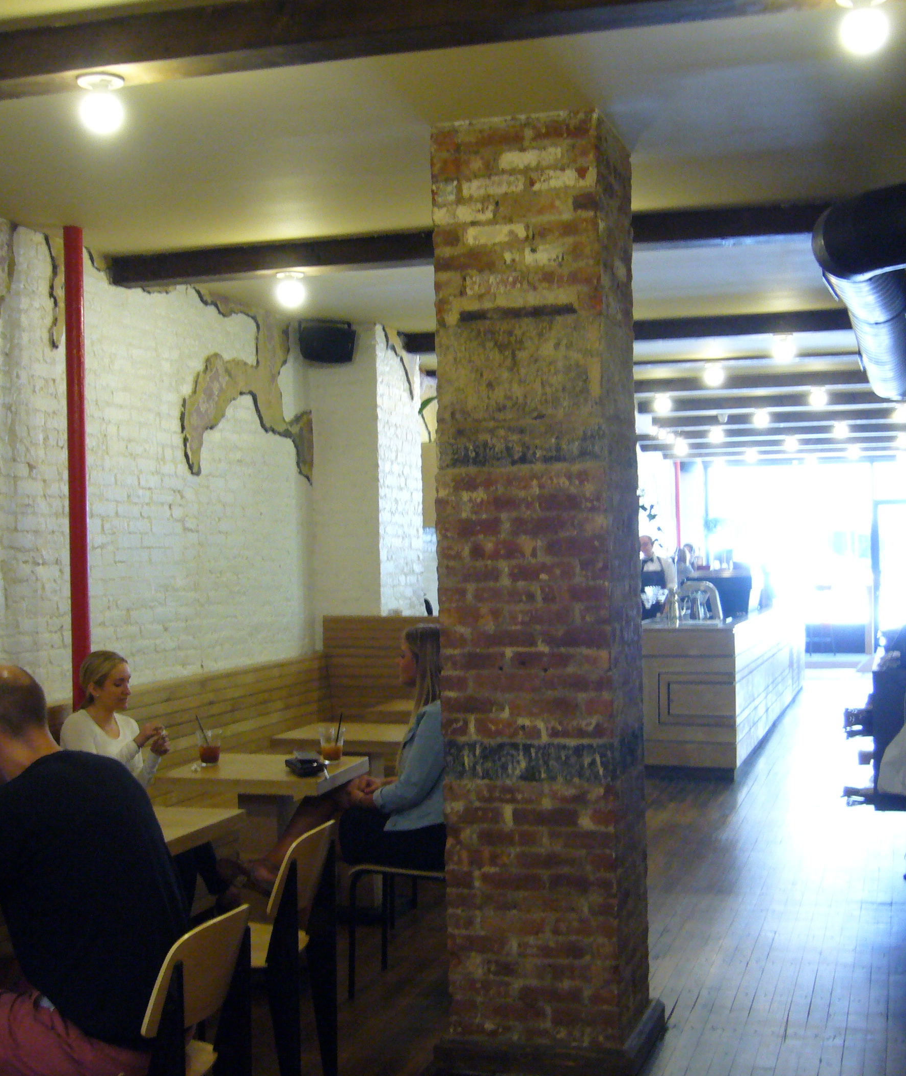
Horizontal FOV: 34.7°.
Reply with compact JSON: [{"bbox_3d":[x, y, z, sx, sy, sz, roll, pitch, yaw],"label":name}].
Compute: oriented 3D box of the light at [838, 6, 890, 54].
[{"bbox_3d":[0.901,-1.129,3.191,0.118,0.140,0.118,-1,-1,18],"label":"light"}]

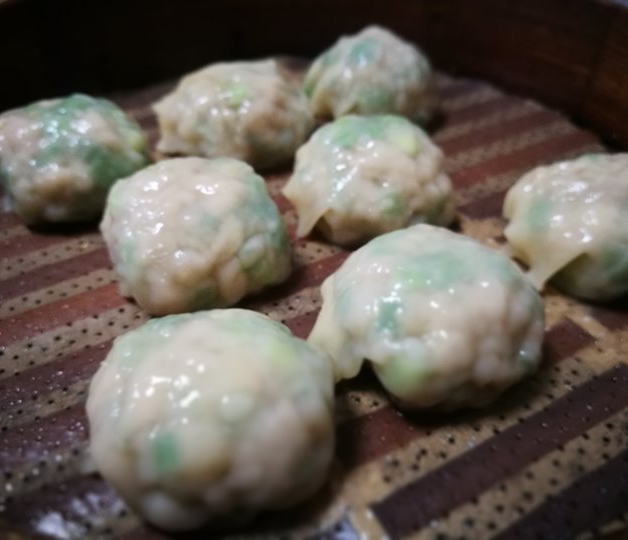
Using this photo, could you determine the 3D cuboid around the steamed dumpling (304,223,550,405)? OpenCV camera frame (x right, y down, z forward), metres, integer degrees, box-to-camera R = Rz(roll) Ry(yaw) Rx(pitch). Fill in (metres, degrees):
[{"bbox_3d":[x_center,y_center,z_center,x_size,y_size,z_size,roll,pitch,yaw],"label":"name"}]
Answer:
[{"bbox_3d":[0.024,0.009,0.124,0.051,0.033,0.046,1,41,0],"label":"steamed dumpling"}]

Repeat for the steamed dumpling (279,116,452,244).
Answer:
[{"bbox_3d":[0.016,-0.027,0.166,0.050,0.033,0.047,1,41,0],"label":"steamed dumpling"}]

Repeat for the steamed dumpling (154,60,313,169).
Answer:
[{"bbox_3d":[-0.028,-0.055,0.198,0.054,0.032,0.051,1,41,0],"label":"steamed dumpling"}]

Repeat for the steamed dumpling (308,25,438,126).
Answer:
[{"bbox_3d":[0.022,-0.077,0.223,0.051,0.034,0.049,1,41,0],"label":"steamed dumpling"}]

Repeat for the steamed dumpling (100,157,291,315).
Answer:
[{"bbox_3d":[-0.030,-0.009,0.144,0.047,0.035,0.046,1,41,0],"label":"steamed dumpling"}]

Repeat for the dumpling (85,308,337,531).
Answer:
[{"bbox_3d":[-0.019,0.026,0.106,0.045,0.032,0.043,1,41,0],"label":"dumpling"}]

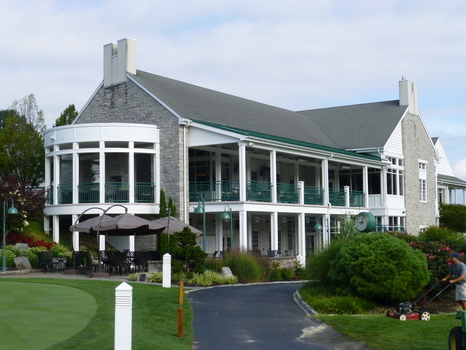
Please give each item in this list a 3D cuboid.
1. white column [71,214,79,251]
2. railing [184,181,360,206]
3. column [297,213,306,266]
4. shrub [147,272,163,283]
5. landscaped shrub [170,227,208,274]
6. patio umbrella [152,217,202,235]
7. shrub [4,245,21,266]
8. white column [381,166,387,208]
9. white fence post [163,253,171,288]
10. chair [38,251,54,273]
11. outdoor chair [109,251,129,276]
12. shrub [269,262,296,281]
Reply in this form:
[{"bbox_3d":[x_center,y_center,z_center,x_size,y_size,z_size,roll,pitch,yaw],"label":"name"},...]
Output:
[{"bbox_3d":[-8.306,3.160,38.500,0.250,2.150,0.250,-2,-5,27],"label":"white column"},{"bbox_3d":[3.326,1.505,44.573,3.500,1.369,14.593,-4,-6,35],"label":"railing"},{"bbox_3d":[3.920,3.710,41.200,0.270,3.100,0.270,-3,-5,33],"label":"column"},{"bbox_3d":[-2.738,3.597,25.600,0.550,0.370,0.500,0,-4,0],"label":"shrub"},{"bbox_3d":[-1.734,3.030,29.000,1.500,1.980,1.400,0,-4,0],"label":"landscaped shrub"},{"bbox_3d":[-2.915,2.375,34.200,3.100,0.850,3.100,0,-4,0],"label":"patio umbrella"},{"bbox_3d":[-10.399,3.796,34.300,0.720,1.020,0.720,0,-4,0],"label":"shrub"},{"bbox_3d":[10.962,0.908,52.710,0.250,3.060,0.250,-3,-5,34],"label":"white column"},{"bbox_3d":[-2.108,3.053,23.300,0.250,1.120,0.250,0,-4,-5],"label":"white fence post"},{"bbox_3d":[-8.048,3.744,31.300,0.620,0.930,0.600,3,-6,-41],"label":"chair"},{"bbox_3d":[-4.744,3.650,30.000,0.620,0.980,0.660,-2,-5,20],"label":"outdoor chair"},{"bbox_3d":[2.280,4.456,33.500,1.250,0.850,1.100,0,-4,0],"label":"shrub"}]

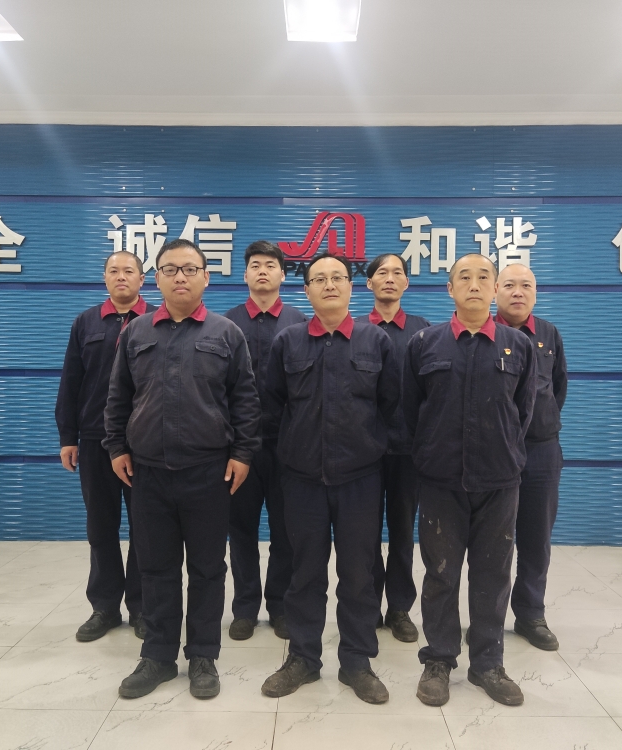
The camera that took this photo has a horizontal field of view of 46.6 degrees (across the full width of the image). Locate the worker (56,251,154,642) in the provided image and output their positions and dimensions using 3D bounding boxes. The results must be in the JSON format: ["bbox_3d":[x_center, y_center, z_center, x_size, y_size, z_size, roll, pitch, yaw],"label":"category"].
[{"bbox_3d":[-0.901,0.313,3.380,0.590,1.780,0.360,0,1,-2],"label":"worker"}]

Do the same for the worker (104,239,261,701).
[{"bbox_3d":[-0.517,0.336,2.863,0.634,1.752,0.360,0,1,1],"label":"worker"}]

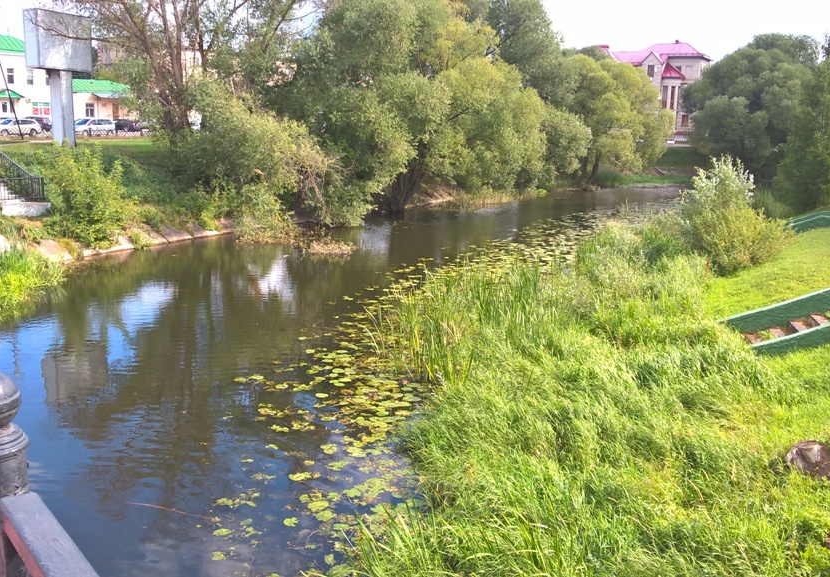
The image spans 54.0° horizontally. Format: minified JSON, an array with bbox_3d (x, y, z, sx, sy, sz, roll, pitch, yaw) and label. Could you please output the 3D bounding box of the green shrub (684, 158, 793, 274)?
[{"bbox_3d":[11.115,-2.508,28.000,3.500,3.850,3.300,2,12,0],"label":"green shrub"}]

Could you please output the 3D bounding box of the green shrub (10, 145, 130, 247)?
[{"bbox_3d":[-14.753,-3.994,35.000,4.300,4.050,3.600,2,12,0],"label":"green shrub"}]

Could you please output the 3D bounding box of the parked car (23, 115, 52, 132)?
[{"bbox_3d":[-42.601,-18.551,92.329,4.500,1.680,1.830,10,14,35],"label":"parked car"}]

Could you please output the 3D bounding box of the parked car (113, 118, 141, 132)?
[{"bbox_3d":[-34.560,-19.169,96.850,4.300,1.480,1.780,8,13,27],"label":"parked car"}]

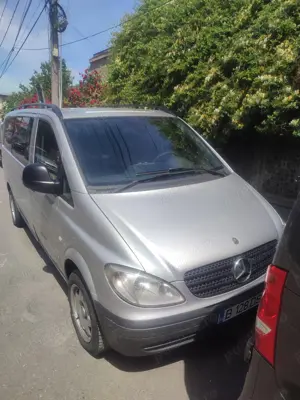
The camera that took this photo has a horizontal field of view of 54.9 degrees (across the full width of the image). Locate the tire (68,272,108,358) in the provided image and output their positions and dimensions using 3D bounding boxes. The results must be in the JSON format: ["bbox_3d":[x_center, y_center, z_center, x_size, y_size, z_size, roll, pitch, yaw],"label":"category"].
[{"bbox_3d":[-0.454,0.891,2.312,0.210,0.665,0.665,-10,19,-32],"label":"tire"}]

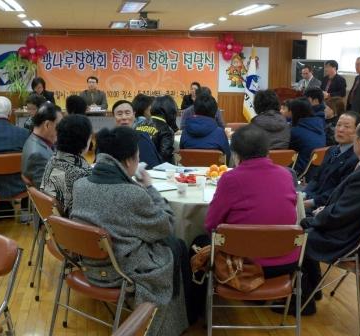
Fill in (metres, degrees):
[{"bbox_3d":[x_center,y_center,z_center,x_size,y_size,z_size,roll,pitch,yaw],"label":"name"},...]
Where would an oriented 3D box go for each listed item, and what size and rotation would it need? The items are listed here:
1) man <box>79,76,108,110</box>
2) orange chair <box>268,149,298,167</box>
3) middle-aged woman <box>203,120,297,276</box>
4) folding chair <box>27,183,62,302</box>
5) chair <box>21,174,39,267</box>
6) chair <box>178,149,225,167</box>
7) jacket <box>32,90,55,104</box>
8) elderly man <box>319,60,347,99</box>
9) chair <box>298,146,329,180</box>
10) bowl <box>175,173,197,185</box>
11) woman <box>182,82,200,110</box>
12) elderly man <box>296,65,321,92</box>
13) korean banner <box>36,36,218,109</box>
[{"bbox_3d":[-1.530,-0.939,10.144,0.520,1.330,0.700,-2,10,-9],"label":"man"},{"bbox_3d":[0.850,0.159,5.779,0.490,0.775,0.500,-3,11,-17],"label":"orange chair"},{"bbox_3d":[0.385,0.380,3.274,0.520,1.260,0.740,-1,11,-6],"label":"middle-aged woman"},{"bbox_3d":[-0.670,0.529,3.722,0.500,0.775,0.490,-7,12,-33],"label":"folding chair"},{"bbox_3d":[-0.920,0.416,4.339,0.520,0.800,0.470,-2,11,-10],"label":"chair"},{"bbox_3d":[0.210,0.168,5.676,0.470,0.800,0.520,1,11,7],"label":"chair"},{"bbox_3d":[-2.420,-1.034,10.076,0.480,0.600,0.360,-2,10,-9],"label":"jacket"},{"bbox_3d":[2.531,-0.958,9.395,0.340,1.660,0.500,-10,14,-43],"label":"elderly man"},{"bbox_3d":[1.290,0.129,5.947,0.500,0.775,0.490,9,14,42],"label":"chair"},{"bbox_3d":[0.052,0.078,4.220,0.190,0.075,0.190,0,10,0],"label":"bowl"},{"bbox_3d":[0.290,-0.929,10.400,0.500,1.280,0.680,-1,10,-3],"label":"woman"},{"bbox_3d":[2.210,-0.966,9.784,0.520,1.570,0.480,7,12,32],"label":"elderly man"},{"bbox_3d":[-0.989,-1.864,11.403,3.570,1.460,0.030,-2,11,-9],"label":"korean banner"}]

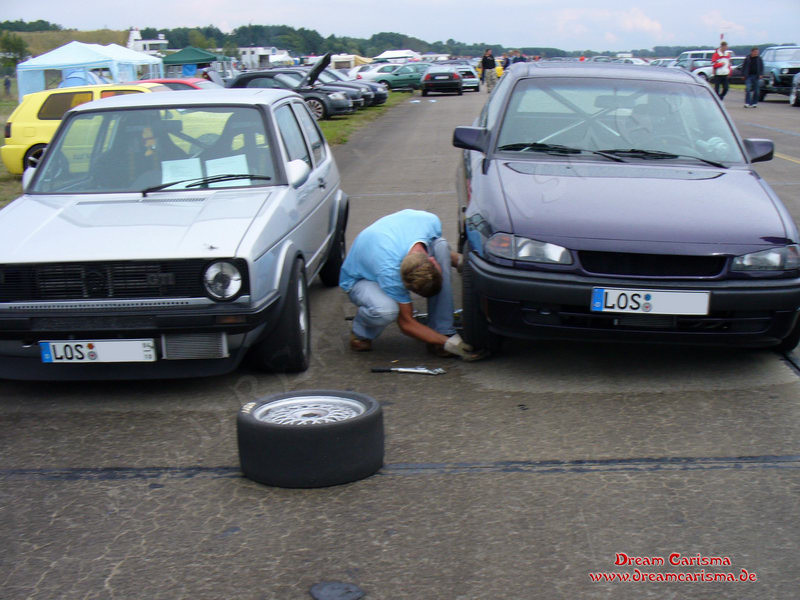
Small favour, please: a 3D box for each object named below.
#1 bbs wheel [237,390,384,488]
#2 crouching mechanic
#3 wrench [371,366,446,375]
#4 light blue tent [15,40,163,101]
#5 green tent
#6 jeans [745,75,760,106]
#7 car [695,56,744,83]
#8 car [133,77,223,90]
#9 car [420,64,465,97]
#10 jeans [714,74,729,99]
[{"bbox_3d":[-0.338,0.522,4.750,0.560,0.225,0.560,-2,11,0],"label":"bbs wheel"},{"bbox_3d":[0.060,-0.109,6.662,0.740,0.770,0.580,6,13,32],"label":"crouching mechanic"},{"bbox_3d":[0.045,0.346,6.248,0.385,0.036,0.050,0,11,8],"label":"wrench"},{"bbox_3d":[-10.123,-7.265,41.780,3.000,2.650,6.000,0,11,5],"label":"light blue tent"},{"bbox_3d":[-9.961,-10.835,59.986,3.000,2.600,3.000,-2,11,-3],"label":"green tent"},{"bbox_3d":[9.961,-5.934,35.266,0.430,0.950,0.320,0,11,7],"label":"jeans"},{"bbox_3d":[18.100,-12.850,70.000,4.200,1.420,1.700,1,11,9],"label":"car"},{"bbox_3d":[-4.400,-3.820,25.400,4.300,1.350,1.720,0,11,7],"label":"car"},{"bbox_3d":[1.850,-9.680,55.000,1.740,1.310,4.350,-1,11,2],"label":"car"},{"bbox_3d":[8.905,-5.830,34.567,0.420,0.930,0.380,-9,13,-34],"label":"jeans"}]

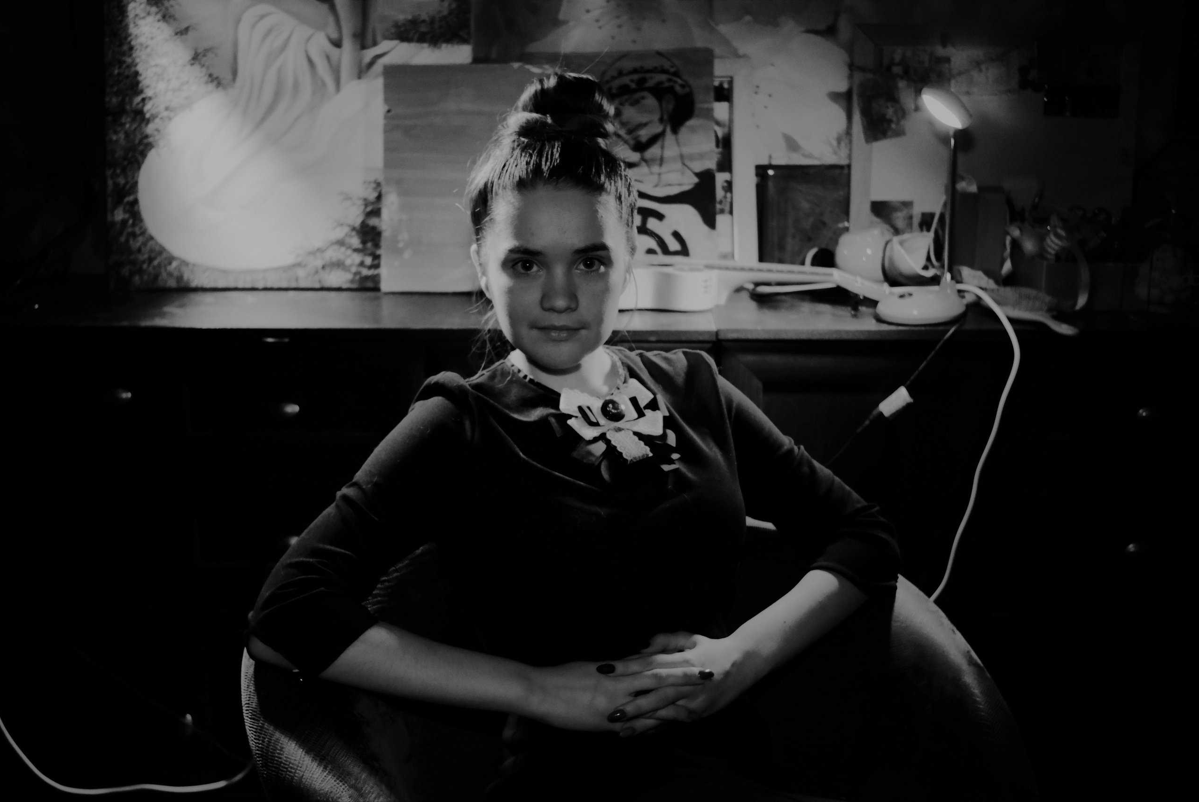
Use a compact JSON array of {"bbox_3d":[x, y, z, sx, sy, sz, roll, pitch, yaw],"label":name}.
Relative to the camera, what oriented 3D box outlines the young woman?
[{"bbox_3d":[0.010,0.261,1.323,0.650,1.150,0.780,-3,12,-15],"label":"young woman"}]

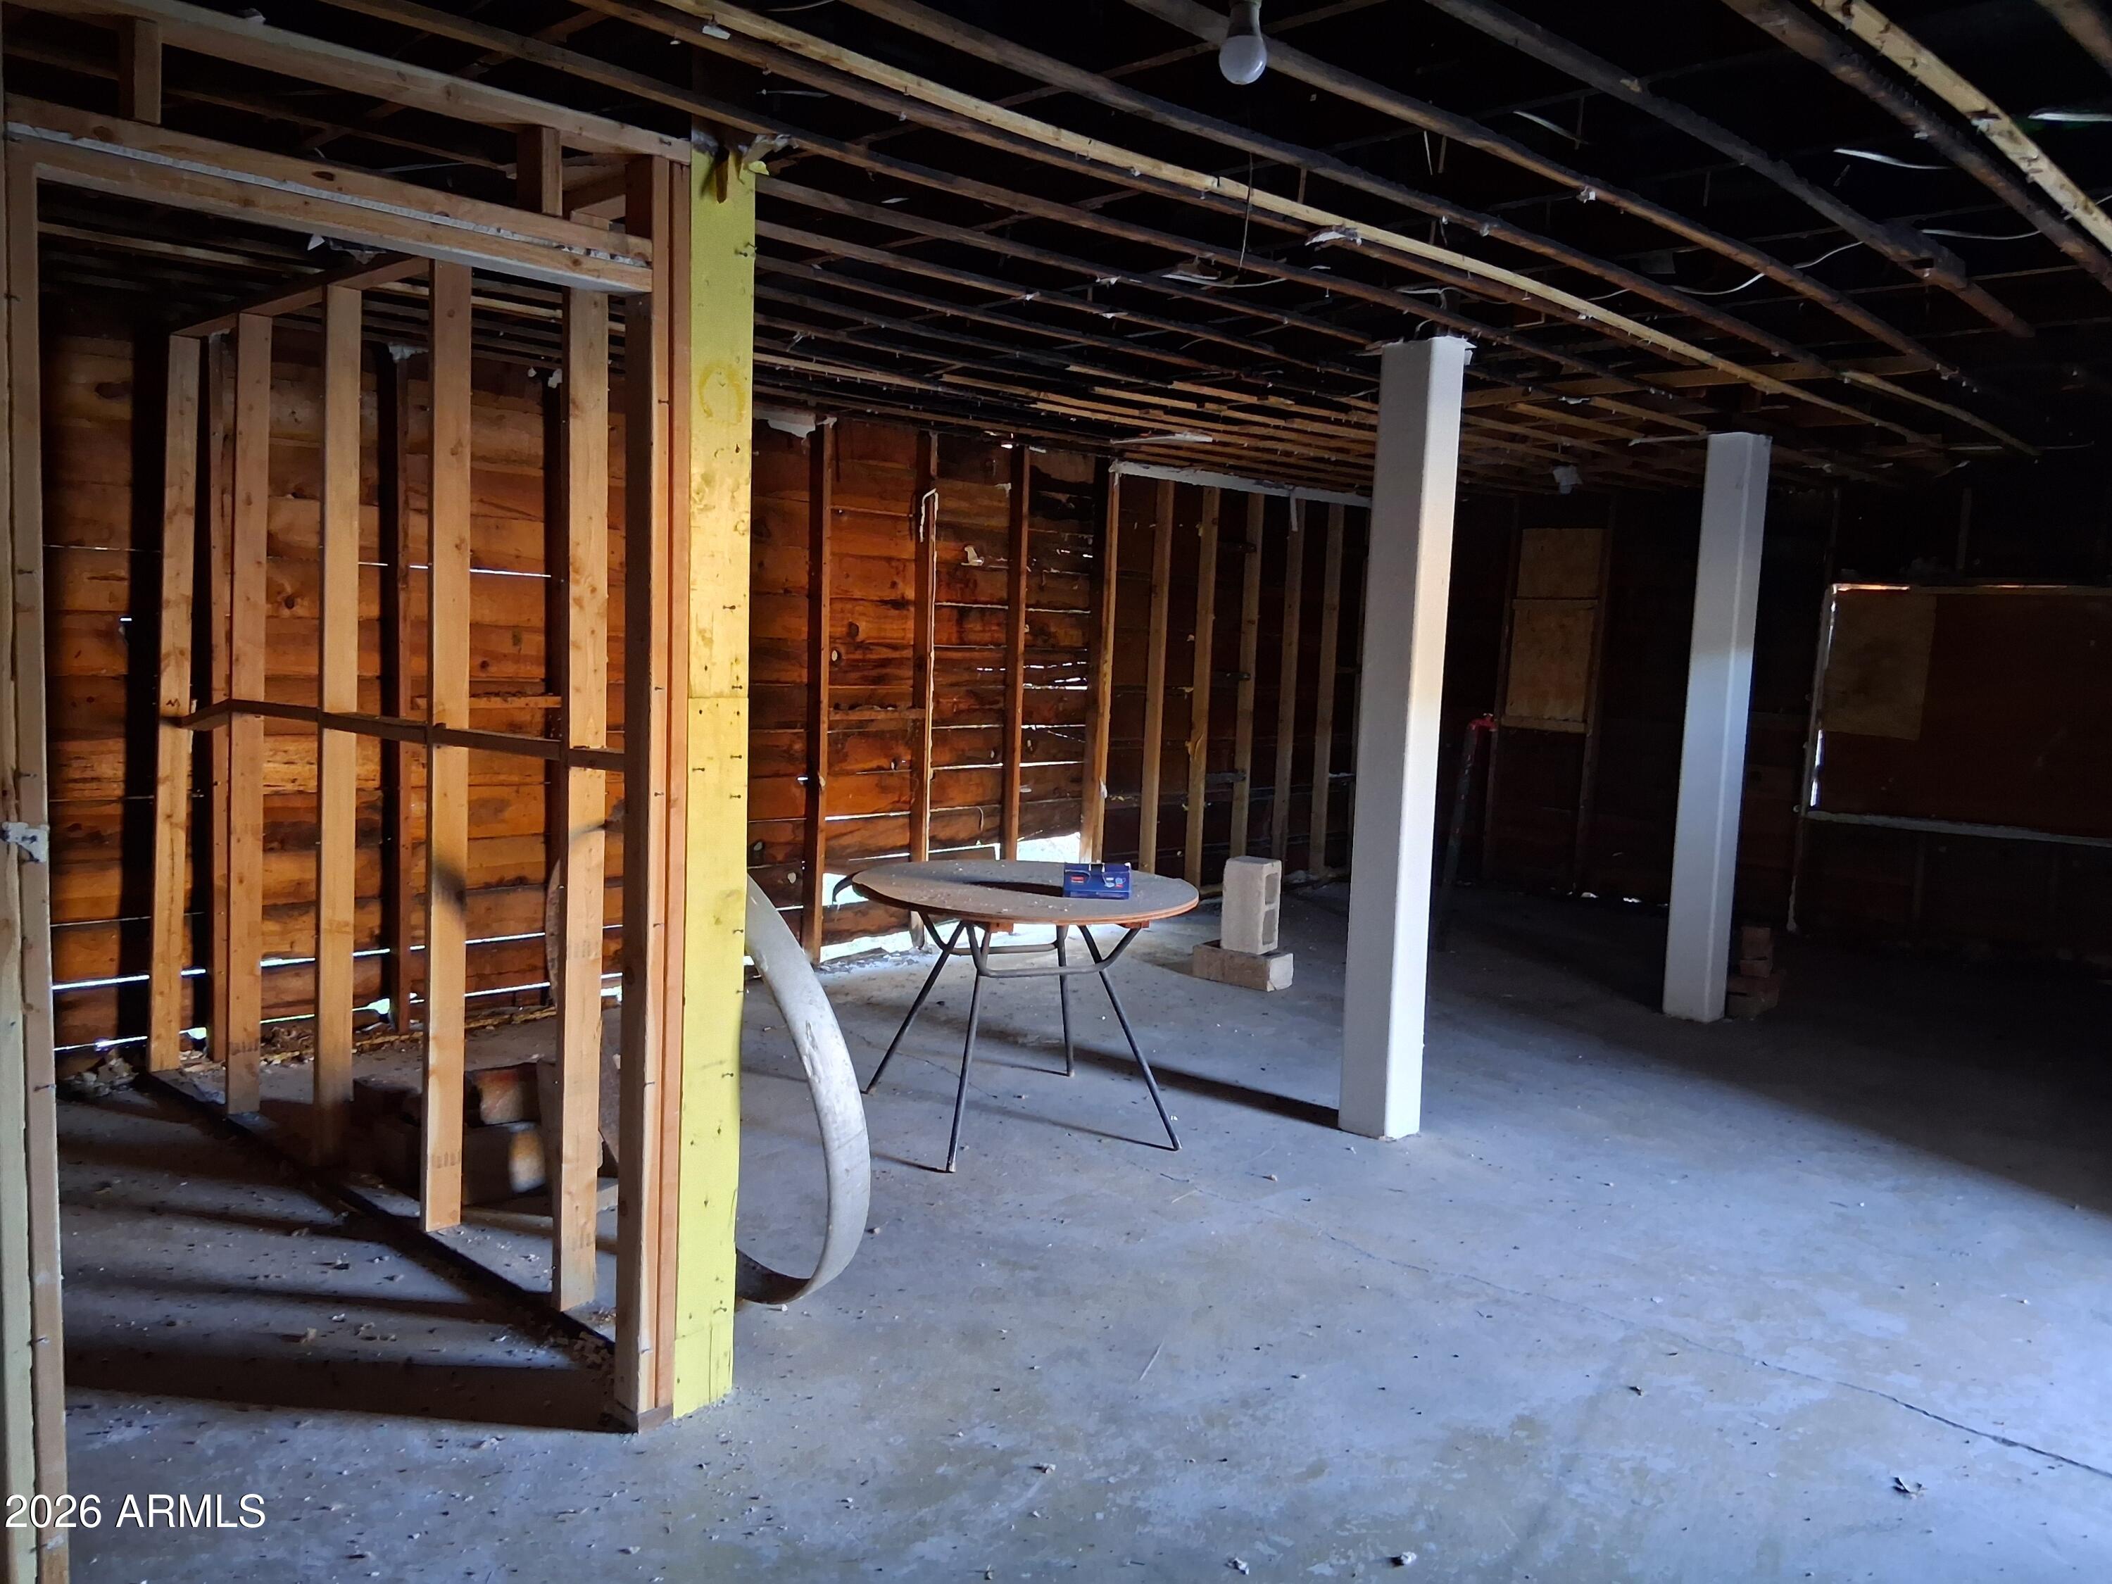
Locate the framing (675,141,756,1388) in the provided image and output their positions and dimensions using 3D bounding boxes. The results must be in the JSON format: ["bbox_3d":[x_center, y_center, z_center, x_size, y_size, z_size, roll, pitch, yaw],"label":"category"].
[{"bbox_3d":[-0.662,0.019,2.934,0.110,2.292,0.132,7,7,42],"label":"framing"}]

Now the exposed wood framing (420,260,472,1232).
[{"bbox_3d":[-1.409,-0.087,3.665,0.039,2.228,0.089,7,7,42],"label":"exposed wood framing"}]

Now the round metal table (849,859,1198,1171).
[{"bbox_3d":[-0.100,0.645,4.865,1.040,0.730,1.040,2,5,0],"label":"round metal table"}]

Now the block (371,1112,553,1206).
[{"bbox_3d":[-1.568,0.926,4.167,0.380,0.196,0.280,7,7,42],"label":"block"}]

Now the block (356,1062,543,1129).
[{"bbox_3d":[-1.555,0.767,4.070,0.270,0.148,0.340,7,7,42],"label":"block"}]

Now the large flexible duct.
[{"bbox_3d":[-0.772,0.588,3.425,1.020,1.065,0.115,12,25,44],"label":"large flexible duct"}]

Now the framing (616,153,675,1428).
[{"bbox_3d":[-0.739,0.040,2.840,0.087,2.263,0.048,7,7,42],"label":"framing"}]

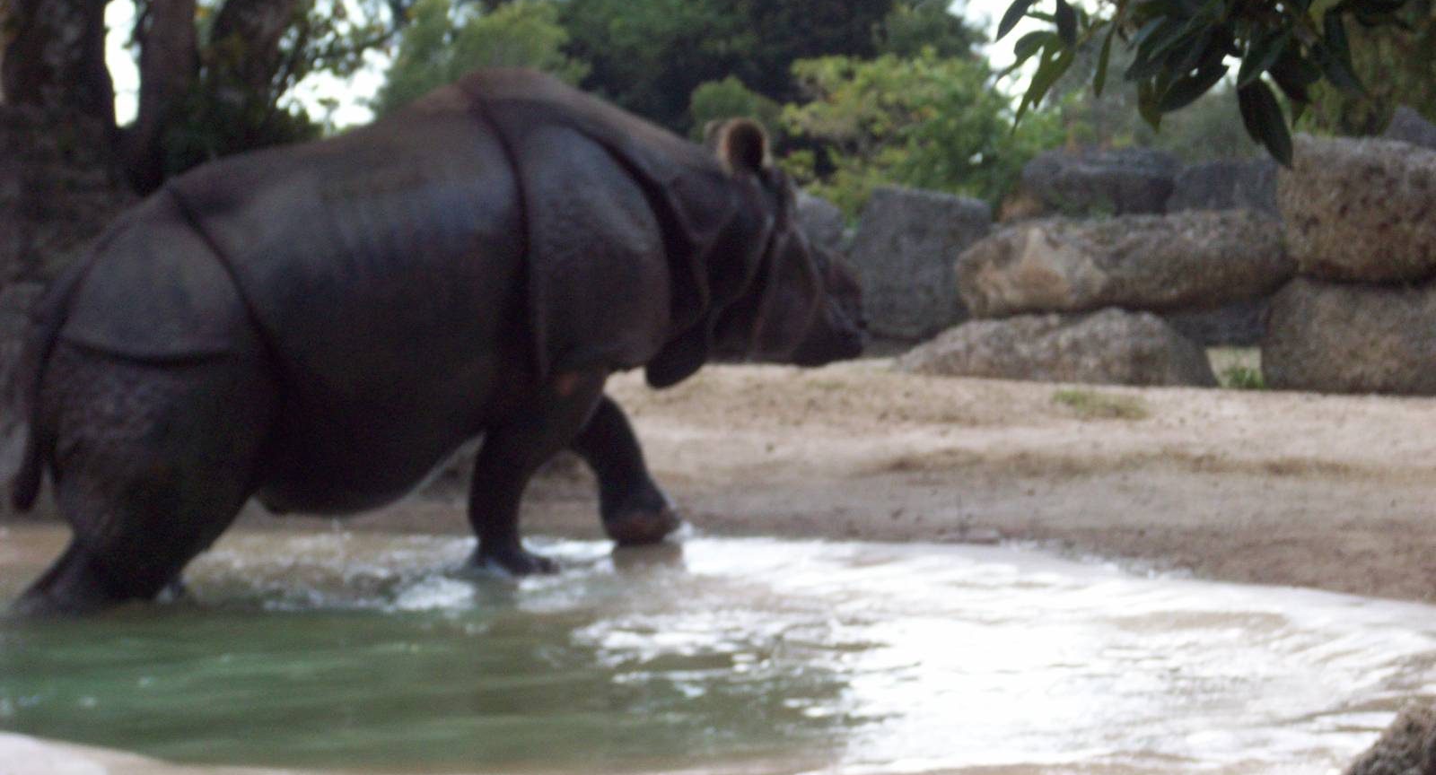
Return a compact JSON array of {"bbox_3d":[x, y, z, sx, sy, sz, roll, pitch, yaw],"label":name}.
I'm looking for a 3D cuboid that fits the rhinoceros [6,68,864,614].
[{"bbox_3d":[-0.820,-0.160,15.250,3.150,1.780,1.150,-8,8,-34],"label":"rhinoceros"}]

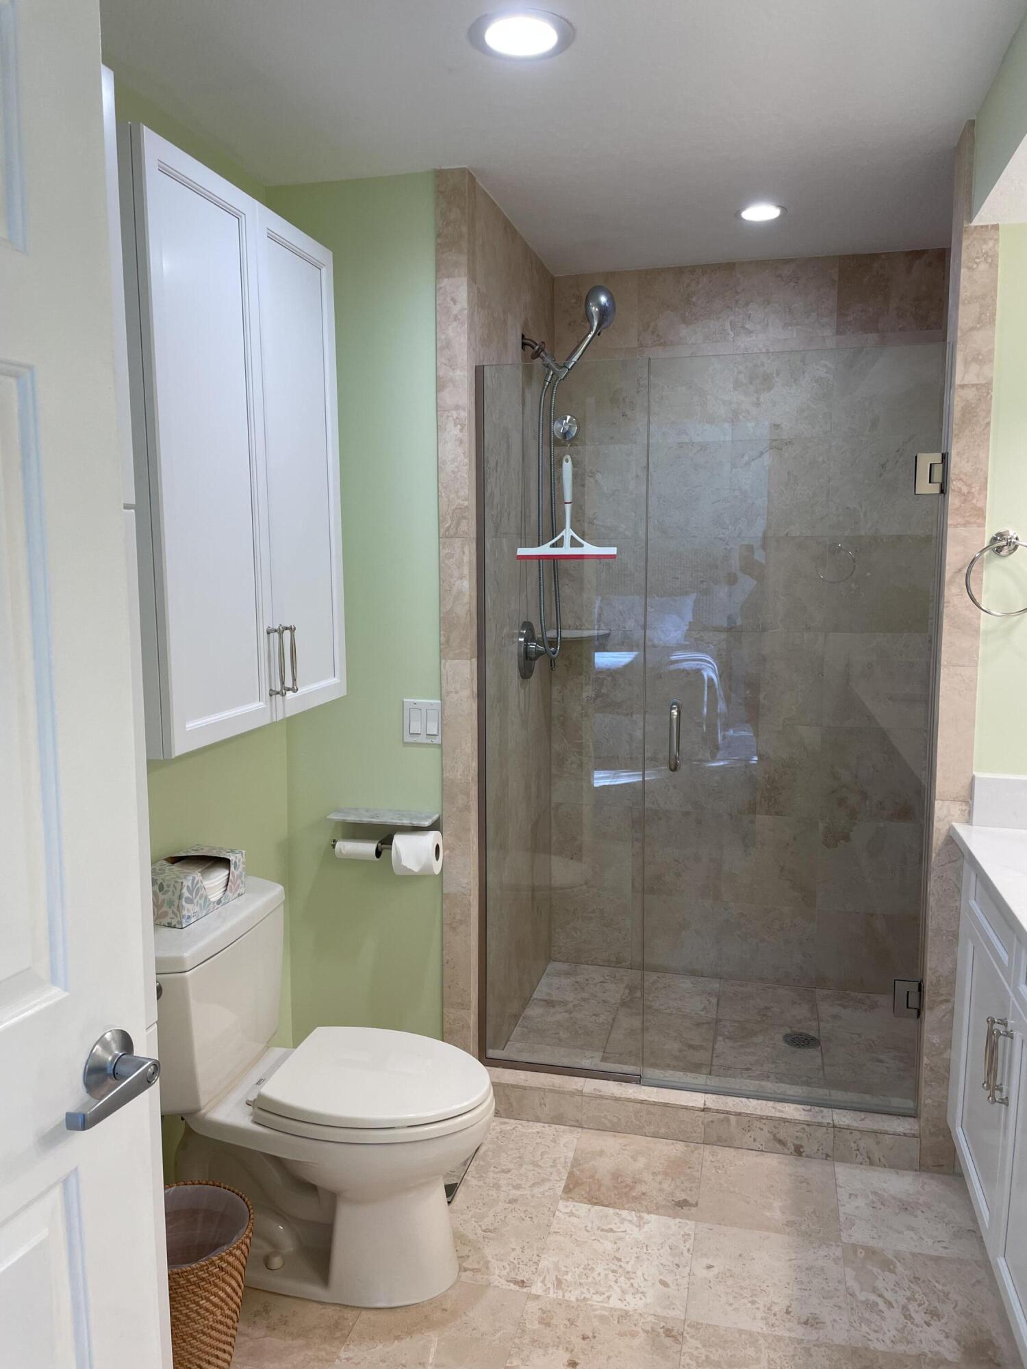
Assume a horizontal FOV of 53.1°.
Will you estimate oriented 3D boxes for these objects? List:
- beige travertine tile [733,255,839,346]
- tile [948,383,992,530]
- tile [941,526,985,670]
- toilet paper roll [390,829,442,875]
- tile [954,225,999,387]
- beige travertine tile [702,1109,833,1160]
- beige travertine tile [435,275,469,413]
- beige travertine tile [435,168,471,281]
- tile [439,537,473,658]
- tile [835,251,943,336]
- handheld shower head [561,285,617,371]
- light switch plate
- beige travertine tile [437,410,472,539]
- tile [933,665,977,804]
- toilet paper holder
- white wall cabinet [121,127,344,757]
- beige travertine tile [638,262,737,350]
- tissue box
[{"bbox_3d":[0.855,-1.205,3.231,0.307,0.239,0.015,1,7,14],"label":"beige travertine tile"},{"bbox_3d":[1.009,-0.503,2.274,0.078,0.310,0.012,1,7,14],"label":"tile"},{"bbox_3d":[0.979,-0.196,2.251,0.073,0.308,0.015,1,7,14],"label":"tile"},{"bbox_3d":[-0.241,0.427,2.604,0.104,0.104,0.104,1,7,12],"label":"toilet paper roll"},{"bbox_3d":[0.979,-0.796,2.174,0.072,0.331,0.015,1,7,14],"label":"tile"},{"bbox_3d":[0.627,1.107,2.531,0.308,0.094,0.015,1,7,14],"label":"beige travertine tile"},{"bbox_3d":[-0.147,-0.832,2.525,0.080,0.310,0.012,1,7,14],"label":"beige travertine tile"},{"bbox_3d":[-0.142,-1.099,2.458,0.085,0.252,0.015,1,7,14],"label":"beige travertine tile"},{"bbox_3d":[-0.141,-0.214,2.571,0.086,0.307,0.015,1,7,14],"label":"tile"},{"bbox_3d":[1.163,-1.206,3.173,0.310,0.242,0.012,1,7,14],"label":"tile"},{"bbox_3d":[0.219,-1.038,3.004,0.101,0.258,0.106,19,12,-37],"label":"handheld shower head"},{"bbox_3d":[-0.237,0.097,2.652,0.108,0.113,0.012,1,7,14],"label":"light switch plate"},{"bbox_3d":[-0.142,-0.518,2.532,0.086,0.307,0.015,1,7,14],"label":"beige travertine tile"},{"bbox_3d":[1.012,0.112,2.346,0.078,0.310,0.012,1,7,14],"label":"tile"},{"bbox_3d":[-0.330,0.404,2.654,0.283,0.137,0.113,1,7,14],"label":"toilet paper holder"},{"bbox_3d":[-0.625,-0.423,2.060,0.283,1.010,0.720,1,7,14],"label":"white wall cabinet"},{"bbox_3d":[0.557,-1.213,3.304,0.307,0.239,0.015,1,7,14],"label":"beige travertine tile"},{"bbox_3d":[-0.668,0.417,2.137,0.116,0.096,0.220,2,8,18],"label":"tissue box"}]

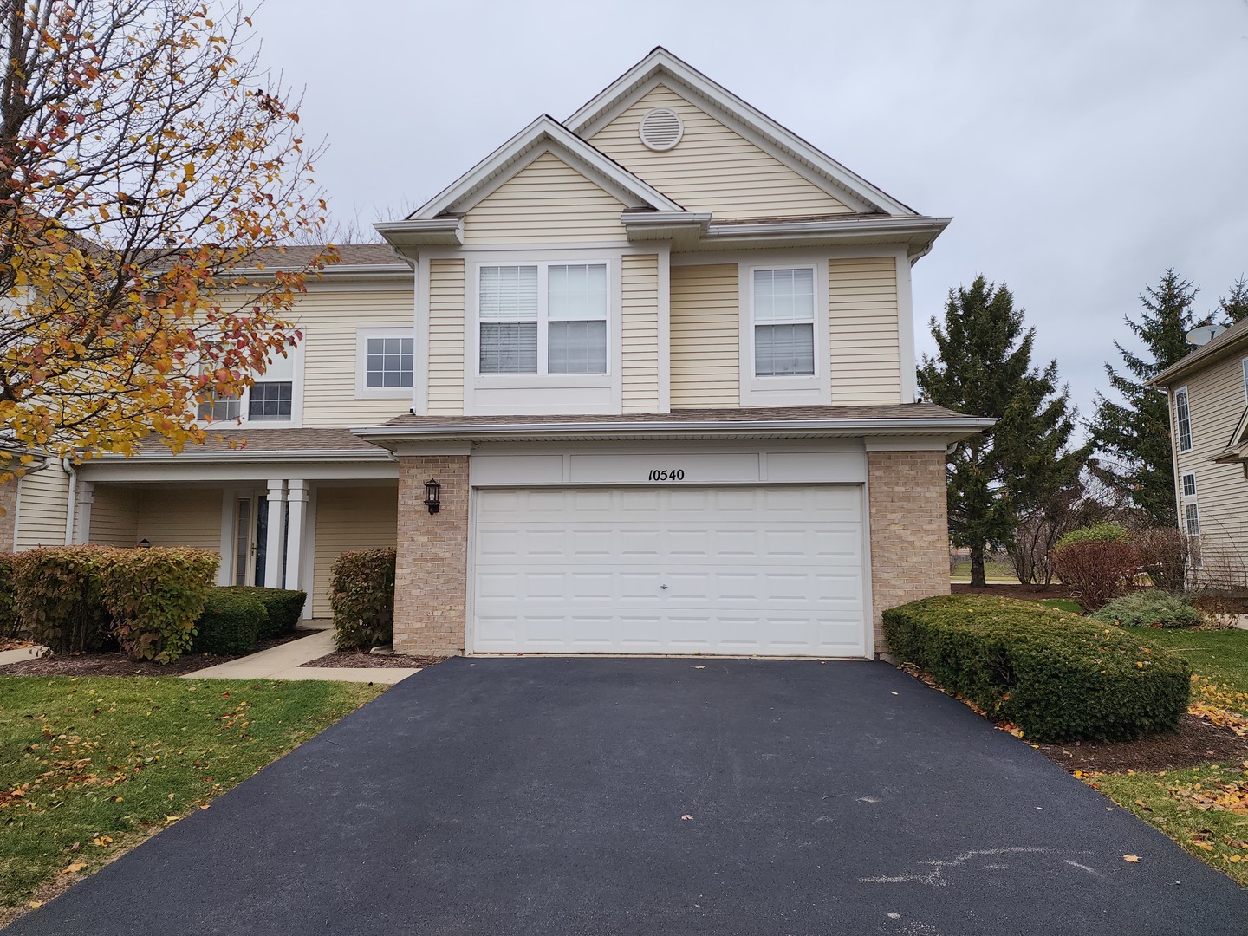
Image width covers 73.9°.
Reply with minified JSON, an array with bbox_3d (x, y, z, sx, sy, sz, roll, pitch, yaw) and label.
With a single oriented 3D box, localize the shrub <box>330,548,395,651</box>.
[{"bbox_3d":[-3.446,1.730,11.212,1.040,1.300,1.050,-1,-7,5],"label":"shrub"}]

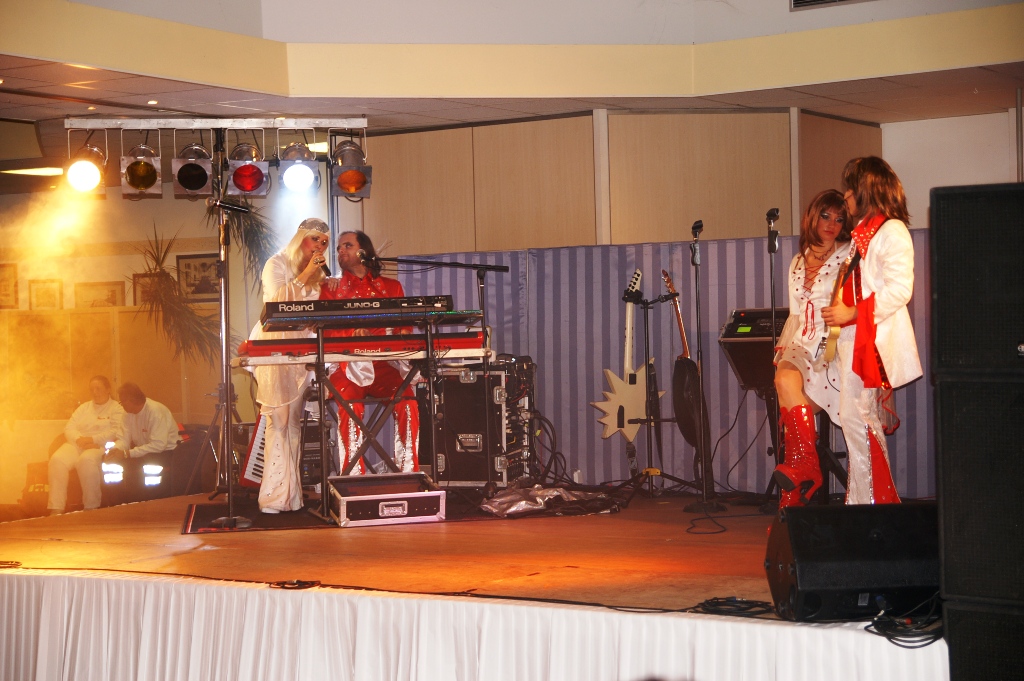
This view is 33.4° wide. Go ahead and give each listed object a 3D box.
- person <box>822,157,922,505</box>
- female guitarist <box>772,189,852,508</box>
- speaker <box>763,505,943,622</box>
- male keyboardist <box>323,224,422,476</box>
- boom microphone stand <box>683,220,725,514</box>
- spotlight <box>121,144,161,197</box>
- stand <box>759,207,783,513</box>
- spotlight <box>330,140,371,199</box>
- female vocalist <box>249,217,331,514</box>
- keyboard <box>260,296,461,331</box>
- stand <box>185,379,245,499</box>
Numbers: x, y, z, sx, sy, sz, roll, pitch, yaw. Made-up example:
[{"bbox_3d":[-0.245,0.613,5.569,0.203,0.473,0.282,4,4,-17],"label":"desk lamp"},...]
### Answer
[{"bbox_3d":[1.775,-0.001,8.420,0.480,1.800,0.480,-1,0,-25],"label":"person"},{"bbox_3d":[1.504,0.080,8.450,0.470,1.660,0.460,-1,0,14],"label":"female guitarist"},{"bbox_3d":[1.229,0.738,5.880,0.600,0.355,0.520,-1,0,-3],"label":"speaker"},{"bbox_3d":[-0.823,0.161,9.850,0.580,1.600,0.680,-1,0,-9],"label":"male keyboardist"},{"bbox_3d":[0.979,0.130,8.793,0.230,1.500,0.230,-2,3,0],"label":"boom microphone stand"},{"bbox_3d":[-2.306,-1.057,10.600,0.250,0.250,0.320,-1,27,-12],"label":"spotlight"},{"bbox_3d":[1.332,0.101,8.672,0.230,1.550,0.230,-2,3,0],"label":"stand"},{"bbox_3d":[-1.021,-1.085,10.850,0.250,0.250,0.320,-1,37,-7],"label":"spotlight"},{"bbox_3d":[-1.268,0.136,9.720,0.480,1.670,0.420,-1,0,-30],"label":"female vocalist"},{"bbox_3d":[-0.838,-0.151,9.223,1.010,0.105,0.310,-2,-7,-15],"label":"keyboard"},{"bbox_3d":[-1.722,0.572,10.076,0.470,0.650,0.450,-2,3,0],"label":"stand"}]

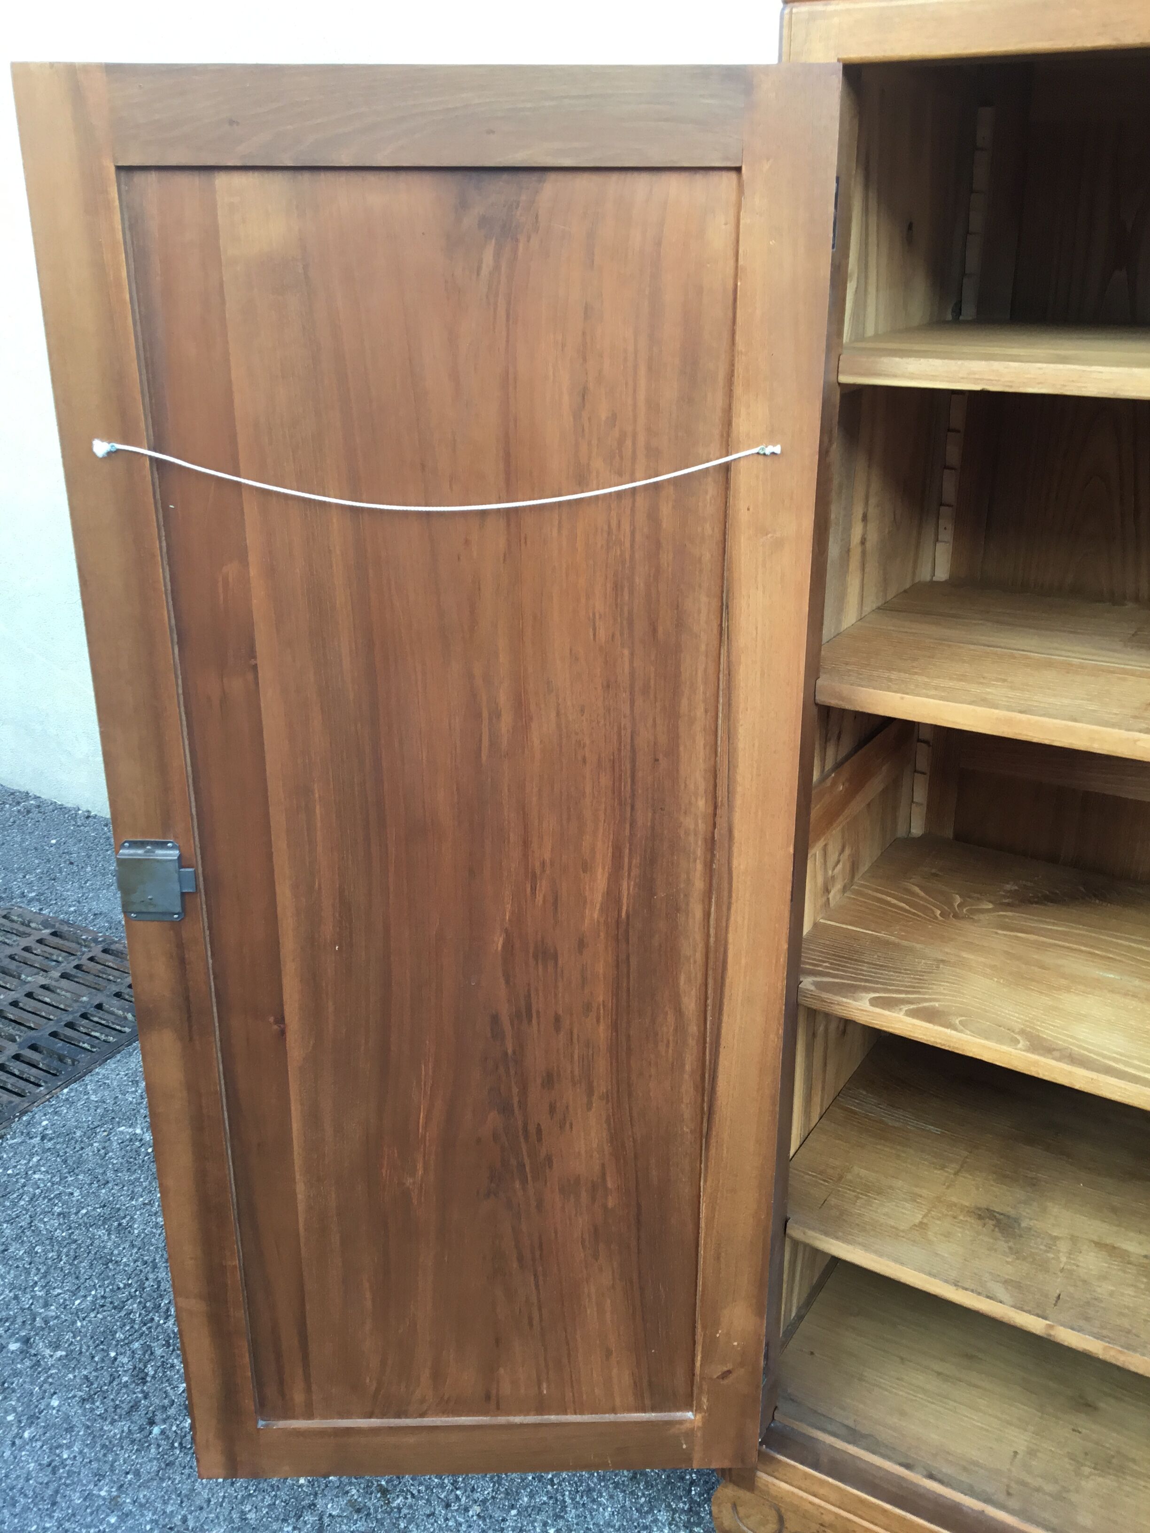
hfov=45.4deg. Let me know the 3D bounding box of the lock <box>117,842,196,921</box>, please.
[{"bbox_3d":[-0.354,0.100,1.168,0.063,0.076,0.013,-1,21,-1],"label":"lock"}]

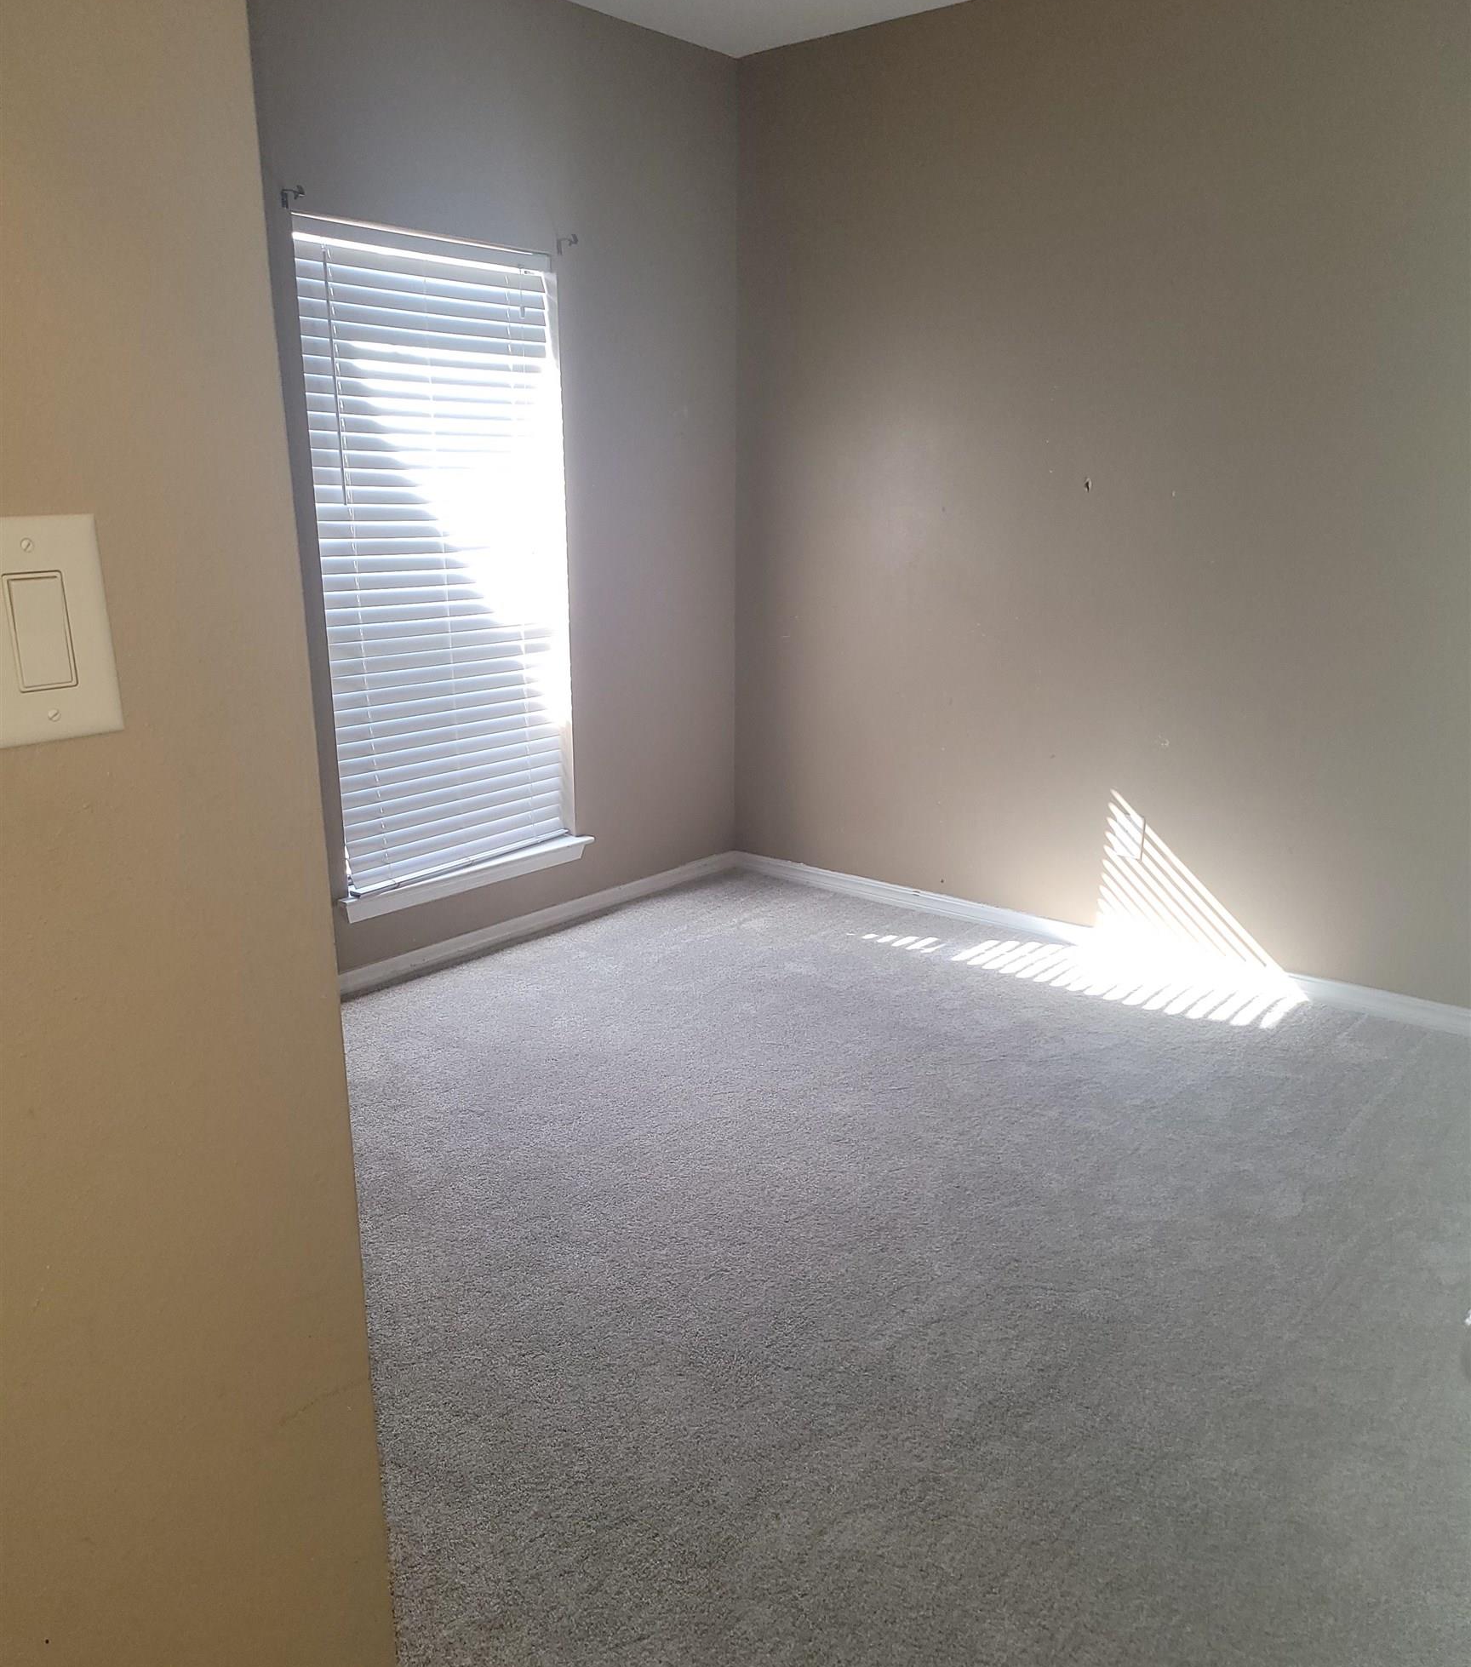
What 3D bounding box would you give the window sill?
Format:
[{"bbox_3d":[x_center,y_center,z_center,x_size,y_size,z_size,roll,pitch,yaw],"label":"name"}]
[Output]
[{"bbox_3d":[-0.770,0.124,4.268,0.110,0.066,0.913,11,18,39],"label":"window sill"}]

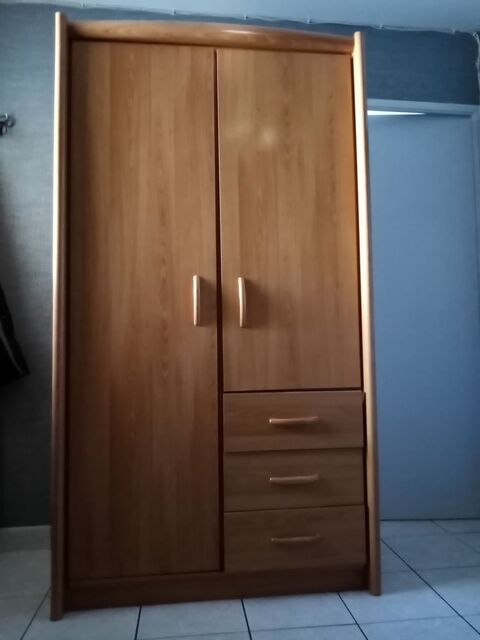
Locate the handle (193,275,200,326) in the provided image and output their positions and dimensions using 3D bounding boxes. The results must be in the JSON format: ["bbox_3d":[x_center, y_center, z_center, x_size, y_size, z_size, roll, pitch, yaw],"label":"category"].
[{"bbox_3d":[-0.146,-0.065,1.629,0.024,0.175,0.032,-1,-3,-6],"label":"handle"}]

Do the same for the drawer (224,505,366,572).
[{"bbox_3d":[0.171,0.756,1.846,0.488,0.196,0.450,-1,-3,-6],"label":"drawer"}]

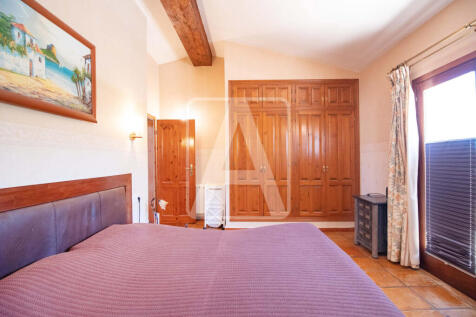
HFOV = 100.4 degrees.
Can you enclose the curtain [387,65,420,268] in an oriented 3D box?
[{"bbox_3d":[2.050,0.090,2.490,0.200,2.410,0.360,0,1,2],"label":"curtain"}]

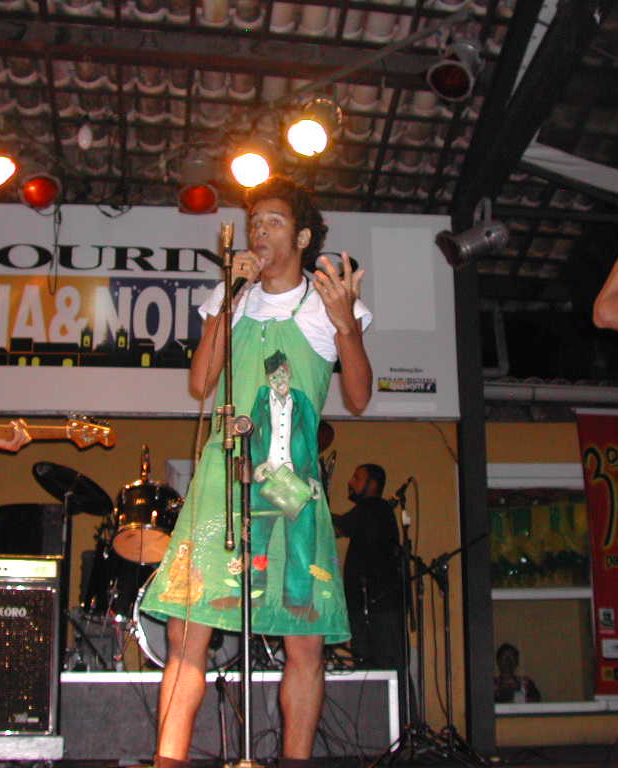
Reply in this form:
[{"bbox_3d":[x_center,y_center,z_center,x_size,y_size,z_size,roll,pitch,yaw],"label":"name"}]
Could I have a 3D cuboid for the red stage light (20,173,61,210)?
[{"bbox_3d":[-1.353,-1.028,5.598,0.205,0.320,0.215,6,-60,-24],"label":"red stage light"}]

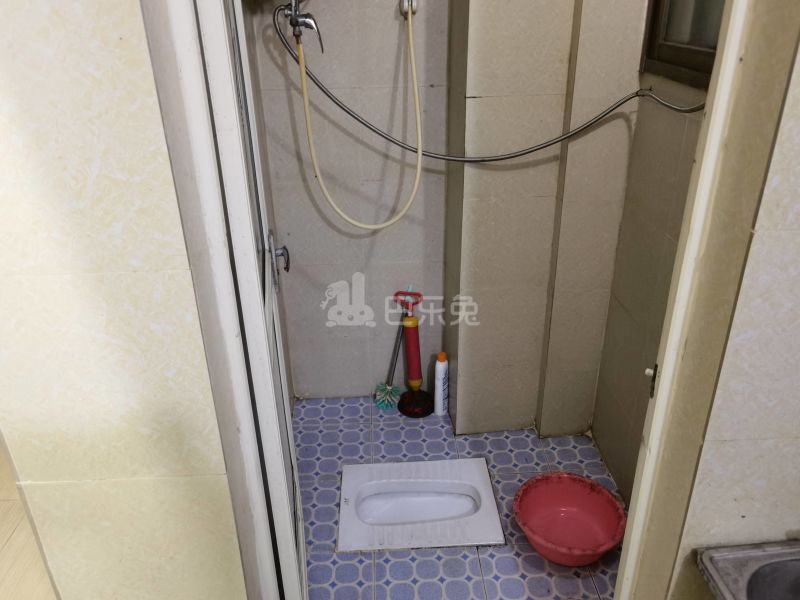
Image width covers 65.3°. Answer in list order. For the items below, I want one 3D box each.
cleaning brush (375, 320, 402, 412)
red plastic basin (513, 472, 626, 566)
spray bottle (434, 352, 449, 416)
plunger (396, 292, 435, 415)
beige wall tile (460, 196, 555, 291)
[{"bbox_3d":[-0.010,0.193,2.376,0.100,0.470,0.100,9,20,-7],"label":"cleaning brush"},{"bbox_3d":[0.493,0.648,1.817,0.315,0.106,0.315,-1,26,0],"label":"red plastic basin"},{"bbox_3d":[0.156,0.316,2.349,0.051,0.257,0.051,-2,26,-2],"label":"spray bottle"},{"bbox_3d":[0.049,0.195,2.345,0.150,0.480,0.150,-4,22,-1],"label":"plunger"},{"bbox_3d":[0.343,-0.176,1.977,0.298,0.302,0.010,-3,26,-4],"label":"beige wall tile"}]

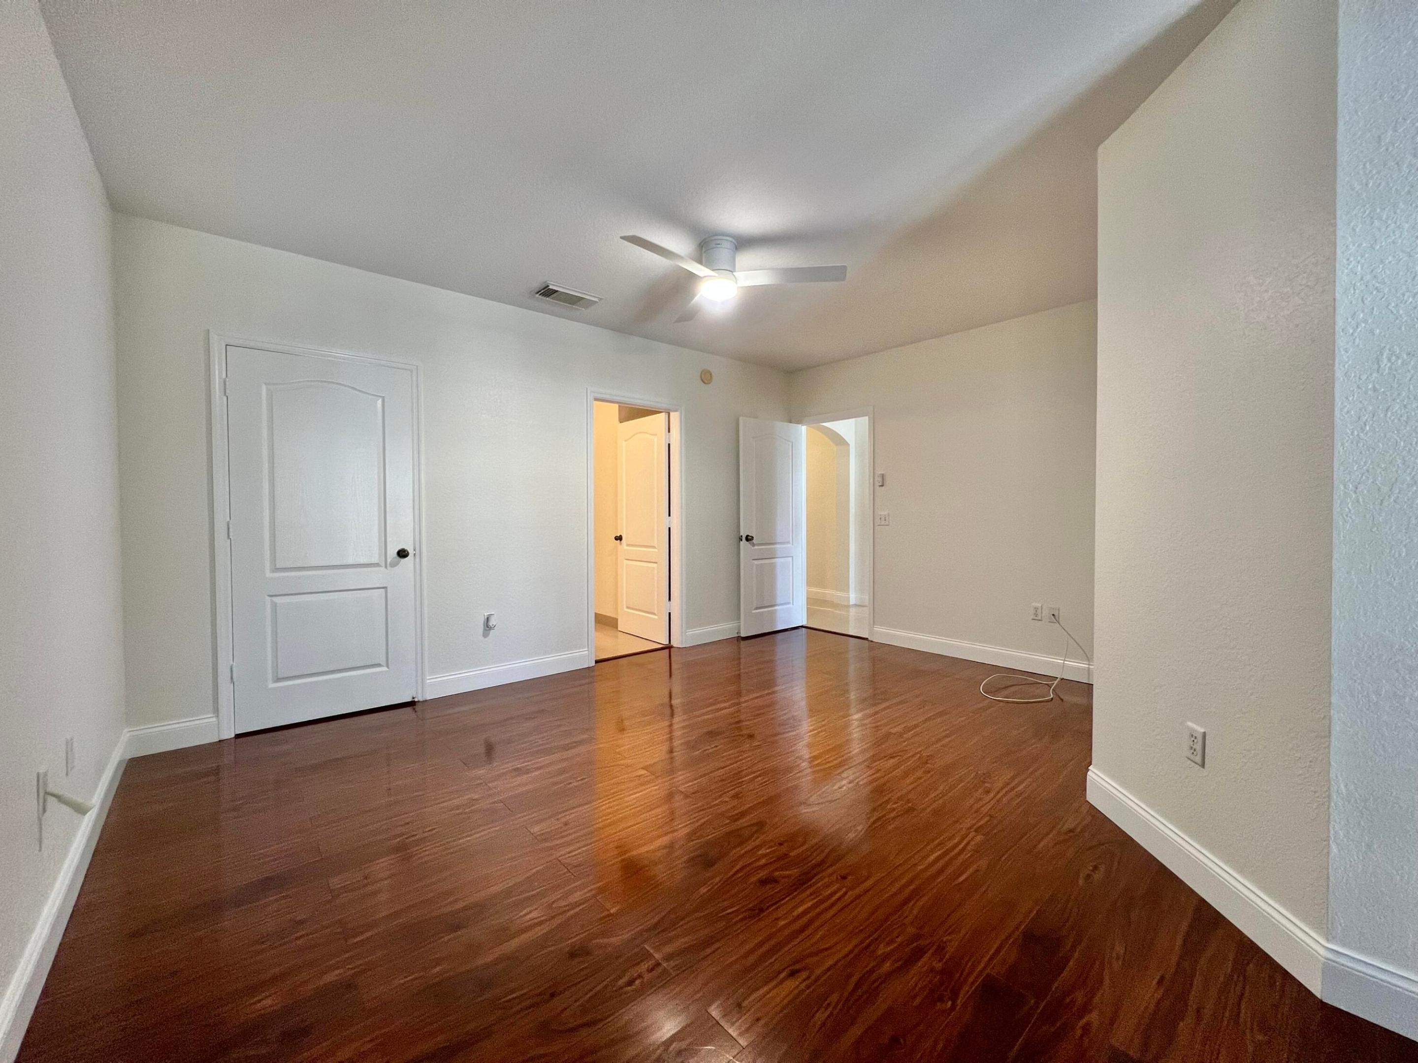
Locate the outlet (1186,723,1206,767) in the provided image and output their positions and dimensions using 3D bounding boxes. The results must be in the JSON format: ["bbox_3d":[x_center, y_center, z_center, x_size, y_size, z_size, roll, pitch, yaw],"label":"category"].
[{"bbox_3d":[1.480,0.650,1.621,0.008,0.115,0.071,0,2,4],"label":"outlet"}]

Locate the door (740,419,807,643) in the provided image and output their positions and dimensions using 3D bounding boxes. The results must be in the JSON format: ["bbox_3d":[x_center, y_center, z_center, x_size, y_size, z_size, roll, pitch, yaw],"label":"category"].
[{"bbox_3d":[0.612,-0.040,5.153,0.810,2.030,0.040,-2,2,-36],"label":"door"}]

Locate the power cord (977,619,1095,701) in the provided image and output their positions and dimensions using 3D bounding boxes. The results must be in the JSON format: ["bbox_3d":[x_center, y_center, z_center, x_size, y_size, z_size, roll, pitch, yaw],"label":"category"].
[{"bbox_3d":[2.124,0.820,3.531,0.740,0.430,0.520,-2,3,-41],"label":"power cord"}]

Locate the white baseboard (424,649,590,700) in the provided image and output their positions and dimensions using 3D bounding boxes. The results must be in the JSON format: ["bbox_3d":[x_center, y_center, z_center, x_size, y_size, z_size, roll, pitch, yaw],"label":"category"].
[{"bbox_3d":[-1.350,0.973,3.695,1.110,0.140,0.016,-2,3,-39],"label":"white baseboard"}]

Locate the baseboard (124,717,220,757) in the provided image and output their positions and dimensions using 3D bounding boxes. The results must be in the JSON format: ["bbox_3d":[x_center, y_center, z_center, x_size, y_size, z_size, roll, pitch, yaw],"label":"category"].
[{"bbox_3d":[-2.649,1.013,2.642,0.325,0.140,0.016,-2,3,-39],"label":"baseboard"}]

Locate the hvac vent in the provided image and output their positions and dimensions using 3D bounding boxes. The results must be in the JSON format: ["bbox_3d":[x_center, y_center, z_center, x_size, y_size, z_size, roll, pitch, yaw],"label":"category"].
[{"bbox_3d":[-0.918,-1.527,3.472,0.380,0.025,0.255,-2,3,-40],"label":"hvac vent"}]

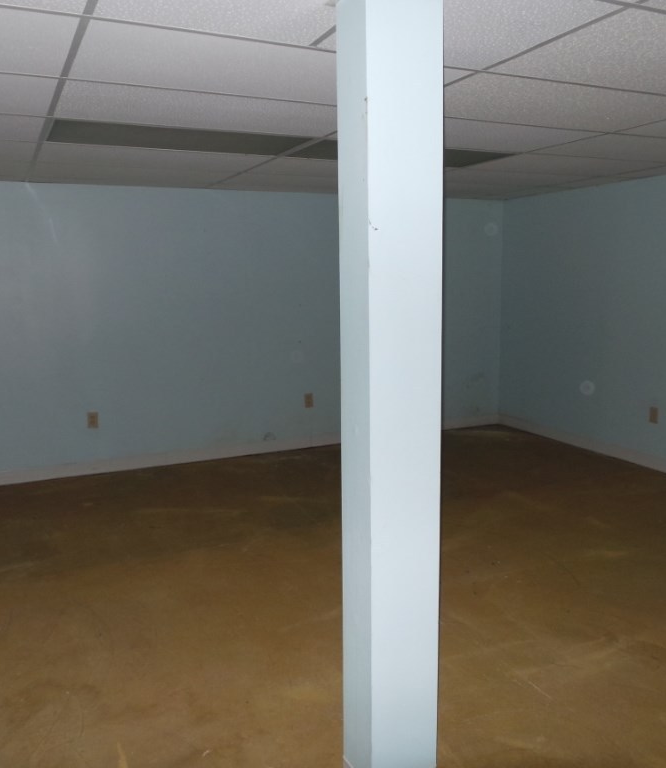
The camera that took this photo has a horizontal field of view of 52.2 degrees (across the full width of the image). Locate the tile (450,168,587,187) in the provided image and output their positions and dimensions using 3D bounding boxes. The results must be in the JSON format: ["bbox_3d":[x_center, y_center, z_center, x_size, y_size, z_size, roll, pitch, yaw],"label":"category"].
[{"bbox_3d":[1.190,-1.491,4.896,1.210,0.020,0.602,-6,11,-25],"label":"tile"}]

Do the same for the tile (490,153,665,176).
[{"bbox_3d":[1.457,-1.404,4.355,1.210,0.020,0.602,-6,11,-25],"label":"tile"}]

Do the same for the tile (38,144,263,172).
[{"bbox_3d":[-1.002,-1.279,3.849,1.210,0.020,0.602,-6,11,-25],"label":"tile"}]

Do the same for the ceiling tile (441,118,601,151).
[{"bbox_3d":[0.628,-1.211,3.290,1.210,0.020,0.602,-6,11,-25],"label":"ceiling tile"}]

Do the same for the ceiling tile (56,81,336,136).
[{"bbox_3d":[-0.469,-1.105,2.767,1.210,0.020,0.602,-6,11,-25],"label":"ceiling tile"}]

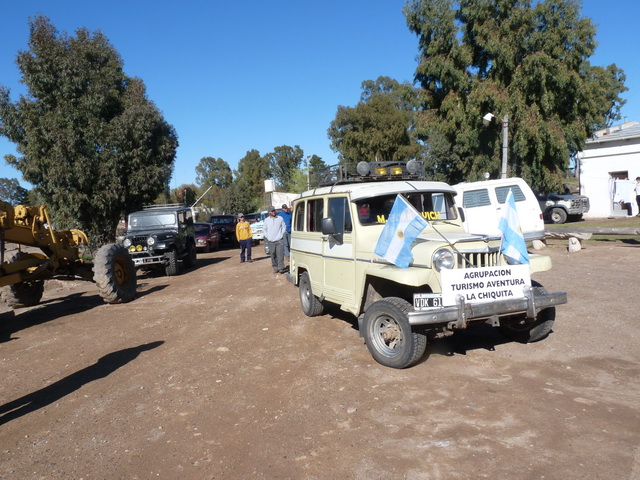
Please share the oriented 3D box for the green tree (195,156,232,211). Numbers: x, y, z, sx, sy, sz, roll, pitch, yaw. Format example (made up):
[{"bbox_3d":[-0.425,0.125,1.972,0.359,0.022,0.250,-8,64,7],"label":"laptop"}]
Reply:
[{"bbox_3d":[-11.520,-4.832,54.000,4.330,8.400,4.330,-3,3,0],"label":"green tree"}]

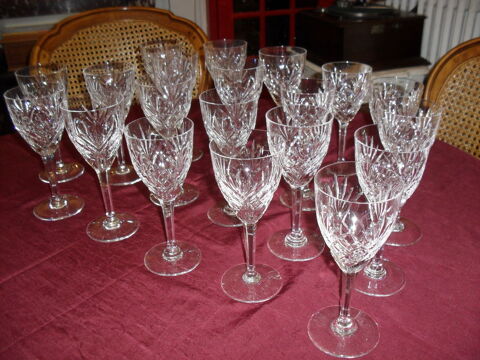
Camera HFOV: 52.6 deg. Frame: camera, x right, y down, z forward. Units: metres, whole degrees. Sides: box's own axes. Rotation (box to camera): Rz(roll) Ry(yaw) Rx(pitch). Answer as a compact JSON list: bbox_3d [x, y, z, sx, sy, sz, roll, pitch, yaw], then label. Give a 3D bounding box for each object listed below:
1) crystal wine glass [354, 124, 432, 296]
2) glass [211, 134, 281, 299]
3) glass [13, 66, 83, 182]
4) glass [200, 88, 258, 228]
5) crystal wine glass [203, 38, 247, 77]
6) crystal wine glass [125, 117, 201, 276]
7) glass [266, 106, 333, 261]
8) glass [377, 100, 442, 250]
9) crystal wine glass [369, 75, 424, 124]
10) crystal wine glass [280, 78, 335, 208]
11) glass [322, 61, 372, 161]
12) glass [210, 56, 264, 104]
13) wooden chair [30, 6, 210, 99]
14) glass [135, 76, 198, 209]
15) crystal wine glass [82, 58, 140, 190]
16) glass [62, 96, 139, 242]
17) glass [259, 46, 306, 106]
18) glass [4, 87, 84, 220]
[{"bbox_3d":[0.158,0.035,0.538,0.075,0.177,0.075,-1,27,0],"label":"crystal wine glass"},{"bbox_3d":[0.010,0.040,0.529,0.076,0.180,0.076,-2,27,0],"label":"glass"},{"bbox_3d":[-0.312,-0.092,0.808,0.076,0.180,0.076,-2,27,0],"label":"glass"},{"bbox_3d":[-0.012,-0.031,0.670,0.076,0.180,0.076,-2,27,0],"label":"glass"},{"bbox_3d":[-0.024,-0.170,0.939,0.076,0.180,0.076,-2,27,0],"label":"crystal wine glass"},{"bbox_3d":[-0.086,0.019,0.576,0.076,0.180,0.076,-2,27,0],"label":"crystal wine glass"},{"bbox_3d":[0.071,0.005,0.595,0.076,0.180,0.076,-2,27,0],"label":"glass"},{"bbox_3d":[0.205,-0.009,0.622,0.075,0.177,0.075,-1,27,0],"label":"glass"},{"bbox_3d":[0.218,-0.053,0.709,0.074,0.176,0.074,-1,27,0],"label":"crystal wine glass"},{"bbox_3d":[0.096,-0.050,0.709,0.075,0.177,0.075,-1,27,0],"label":"crystal wine glass"},{"bbox_3d":[0.167,-0.093,0.786,0.076,0.179,0.076,-1,27,0],"label":"glass"},{"bbox_3d":[0.000,-0.097,0.793,0.079,0.188,0.079,-1,27,0],"label":"glass"},{"bbox_3d":[-0.231,0.109,1.203,0.500,0.960,0.570,-8,27,-12],"label":"wooden chair"},{"bbox_3d":[-0.104,-0.056,0.725,0.076,0.180,0.076,-2,27,0],"label":"glass"},{"bbox_3d":[-0.201,-0.091,0.796,0.077,0.183,0.077,-1,27,0],"label":"crystal wine glass"},{"bbox_3d":[-0.180,-0.013,0.645,0.076,0.180,0.076,-2,27,0],"label":"glass"},{"bbox_3d":[0.075,-0.135,0.865,0.079,0.186,0.079,-1,27,0],"label":"glass"},{"bbox_3d":[-0.278,-0.039,0.701,0.076,0.180,0.076,-2,27,0],"label":"glass"}]

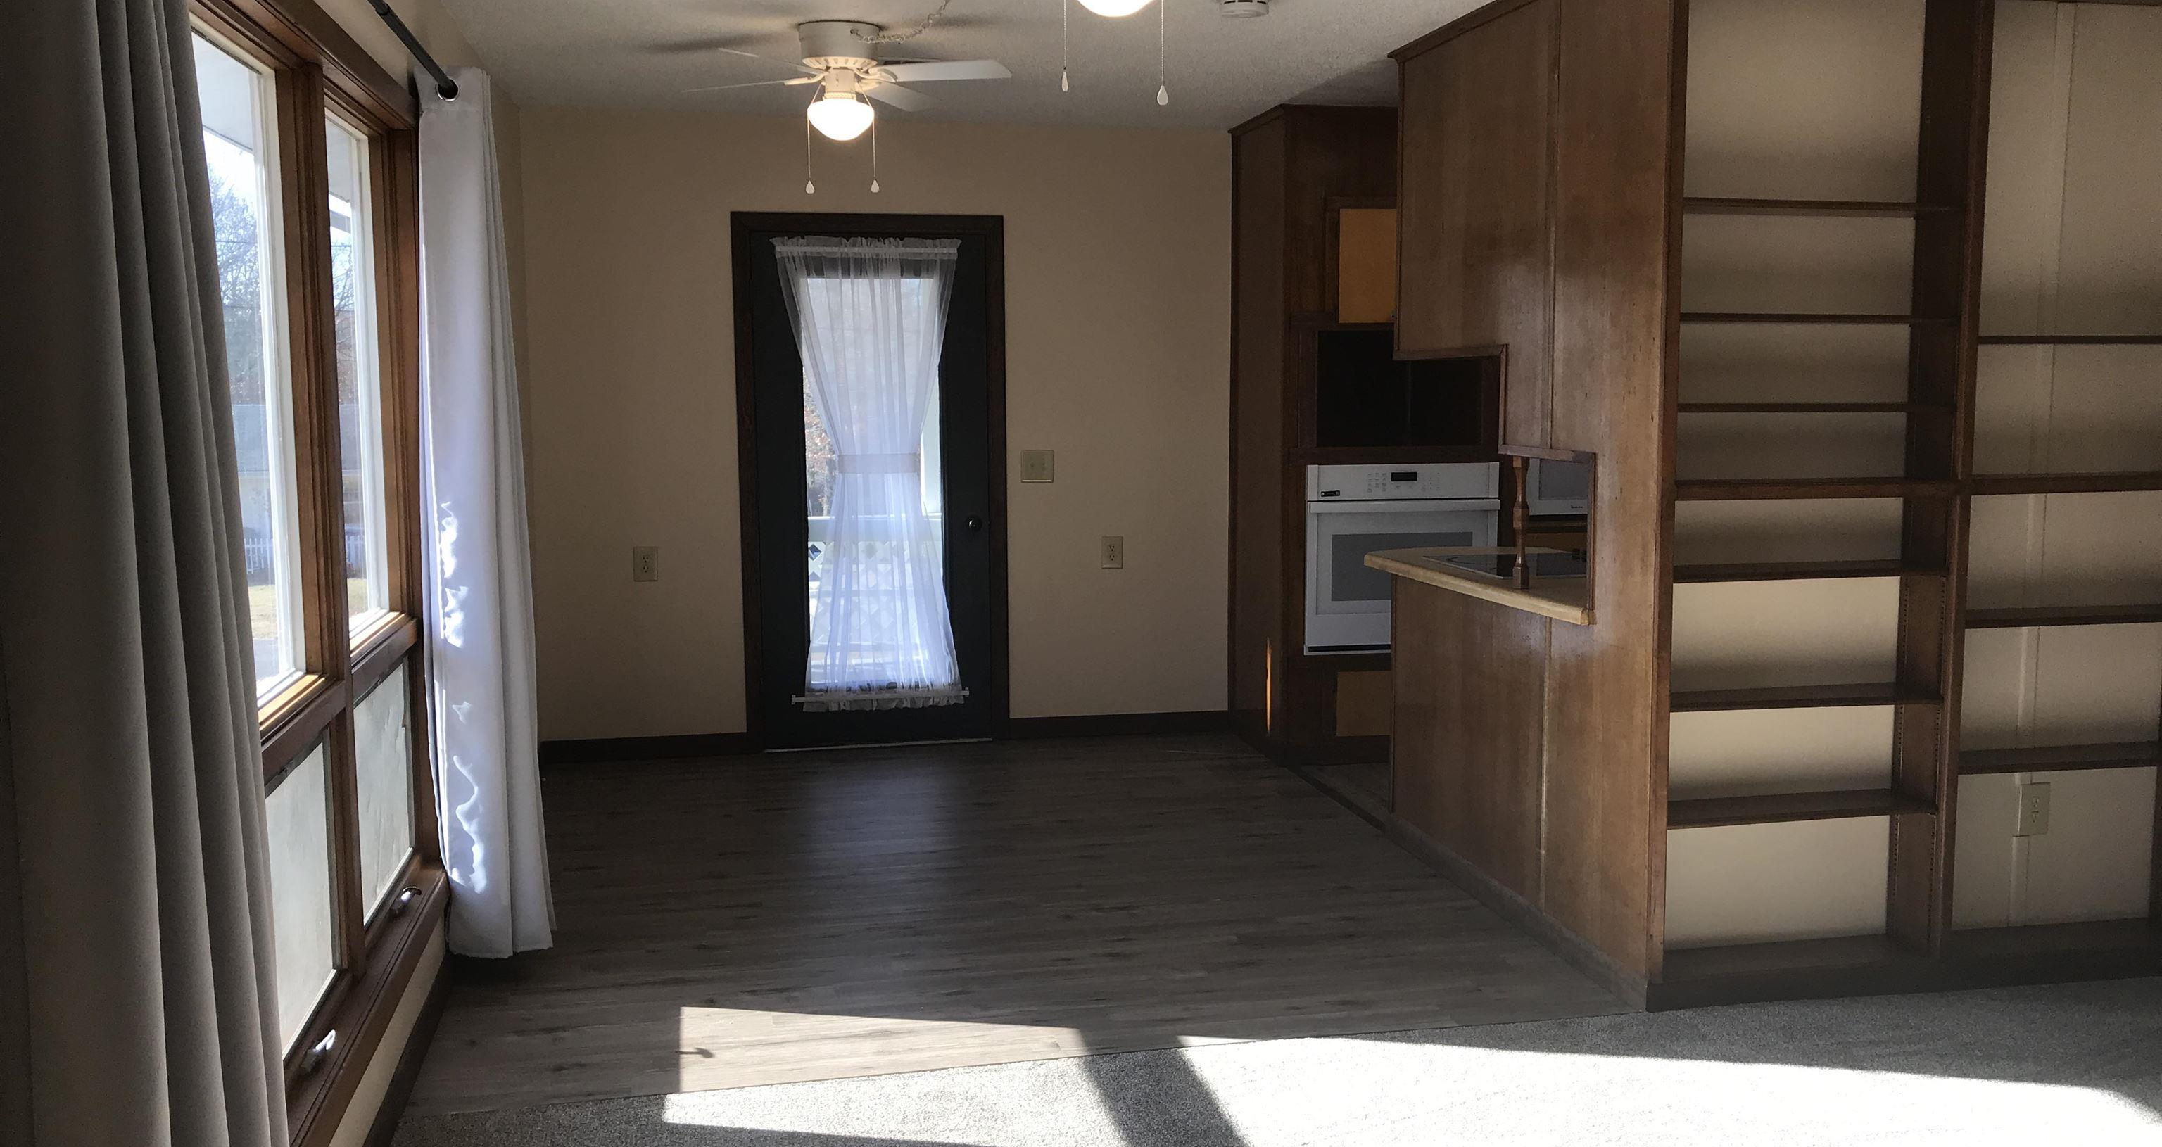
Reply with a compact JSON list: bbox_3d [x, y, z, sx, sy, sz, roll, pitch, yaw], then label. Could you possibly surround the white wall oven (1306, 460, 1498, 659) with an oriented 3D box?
[{"bbox_3d":[1.154,-0.088,6.781,0.757,0.710,0.580,-2,6,-12],"label":"white wall oven"}]

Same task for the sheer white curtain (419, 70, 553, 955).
[{"bbox_3d":[-1.455,-0.125,4.259,0.210,2.130,0.340,-2,6,-12],"label":"sheer white curtain"}]

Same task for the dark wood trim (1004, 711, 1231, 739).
[{"bbox_3d":[0.153,0.623,7.181,0.920,0.095,0.020,-2,6,-12],"label":"dark wood trim"}]

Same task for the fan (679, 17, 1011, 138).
[{"bbox_3d":[-0.679,-1.378,4.941,0.980,0.320,0.980,-2,6,-12],"label":"fan"}]

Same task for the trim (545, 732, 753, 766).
[{"bbox_3d":[-1.694,0.680,6.782,0.800,0.095,0.020,-2,6,-12],"label":"trim"}]

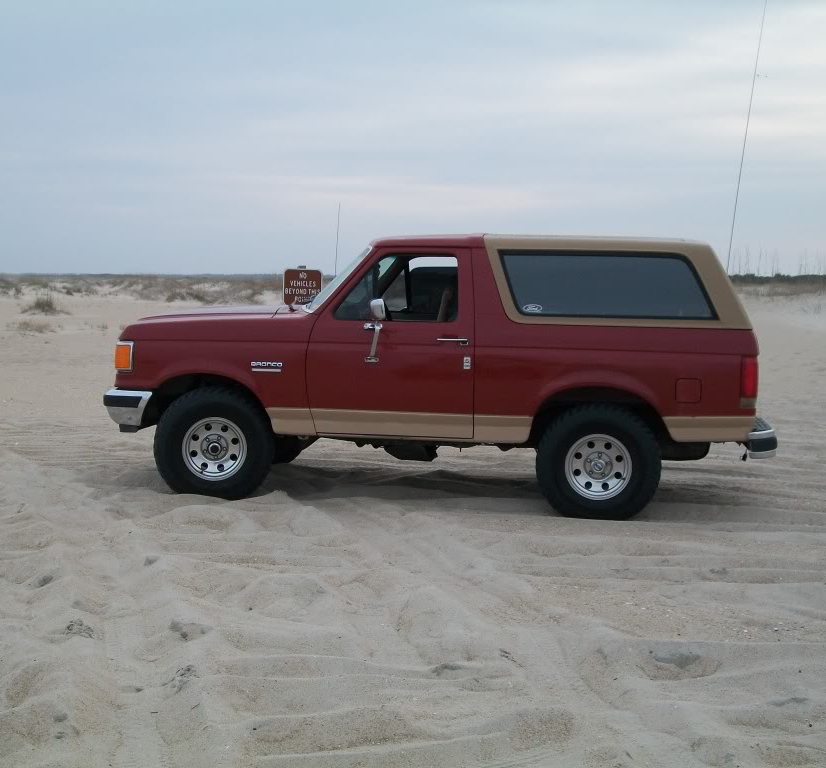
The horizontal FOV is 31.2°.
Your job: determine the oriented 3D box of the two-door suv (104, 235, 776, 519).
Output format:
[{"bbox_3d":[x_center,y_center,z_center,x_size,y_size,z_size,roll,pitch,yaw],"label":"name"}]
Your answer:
[{"bbox_3d":[0.272,-0.130,10.967,4.600,1.930,2.040,2,4,8],"label":"two-door suv"}]

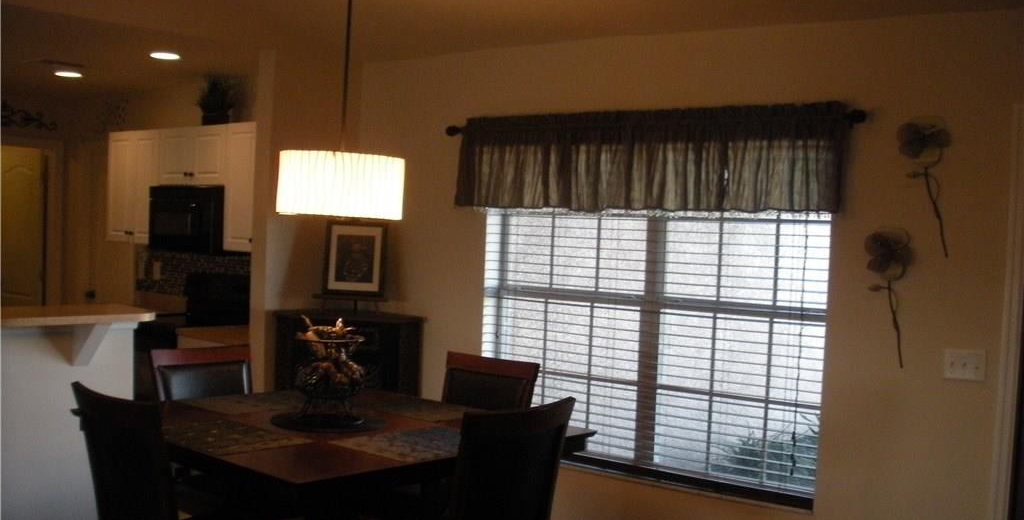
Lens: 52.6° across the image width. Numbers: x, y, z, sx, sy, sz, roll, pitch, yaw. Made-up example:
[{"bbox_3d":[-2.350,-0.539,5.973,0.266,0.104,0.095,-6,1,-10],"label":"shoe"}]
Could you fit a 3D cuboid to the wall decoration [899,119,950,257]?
[{"bbox_3d":[1.561,-0.277,3.925,0.199,0.538,0.070,3,1,37],"label":"wall decoration"}]

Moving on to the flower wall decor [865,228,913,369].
[{"bbox_3d":[1.454,0.150,3.998,0.177,0.542,0.070,3,1,37],"label":"flower wall decor"}]

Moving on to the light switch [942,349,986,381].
[{"bbox_3d":[1.682,0.393,3.854,0.160,0.116,0.020,3,1,37],"label":"light switch"}]

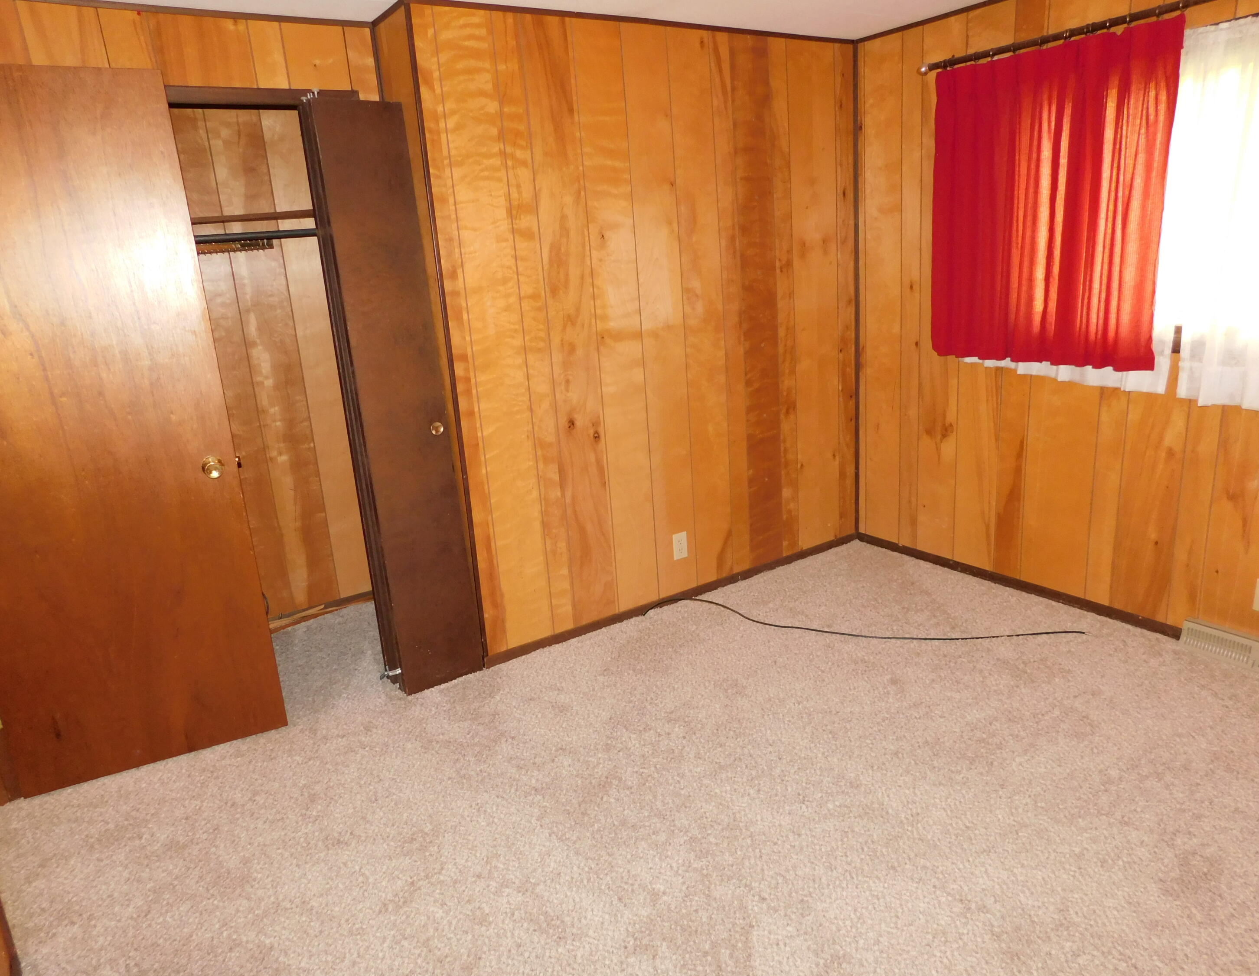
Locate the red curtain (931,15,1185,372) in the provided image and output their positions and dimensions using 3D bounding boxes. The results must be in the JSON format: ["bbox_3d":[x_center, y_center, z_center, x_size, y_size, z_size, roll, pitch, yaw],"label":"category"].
[{"bbox_3d":[1.481,-1.004,3.134,0.090,1.088,0.909,-14,18,-31],"label":"red curtain"}]

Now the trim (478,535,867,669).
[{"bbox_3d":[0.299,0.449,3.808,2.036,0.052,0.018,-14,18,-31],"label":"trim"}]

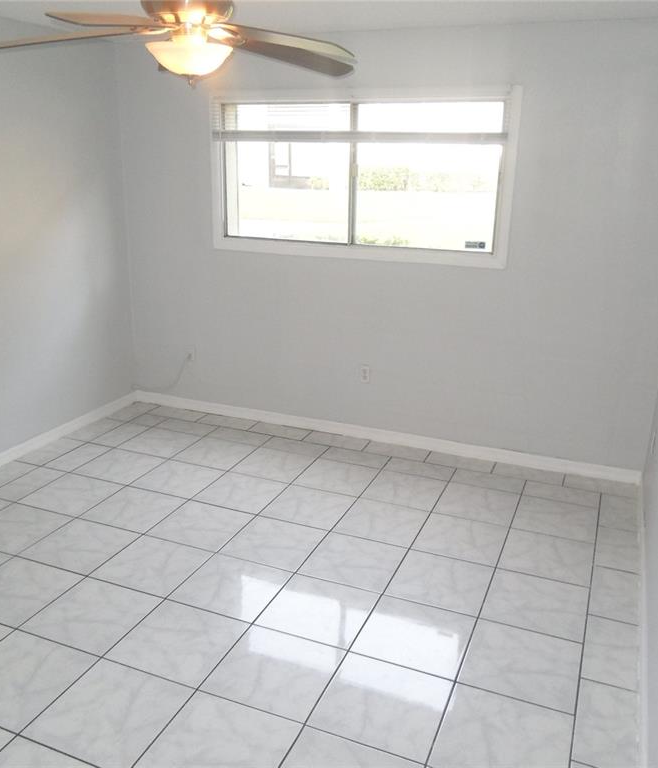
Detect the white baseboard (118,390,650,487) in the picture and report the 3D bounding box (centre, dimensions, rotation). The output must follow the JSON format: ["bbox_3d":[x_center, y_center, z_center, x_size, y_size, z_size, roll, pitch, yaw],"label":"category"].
[{"bbox_3d":[0.176,0.317,4.673,3.477,0.084,0.018,8,19,21],"label":"white baseboard"}]

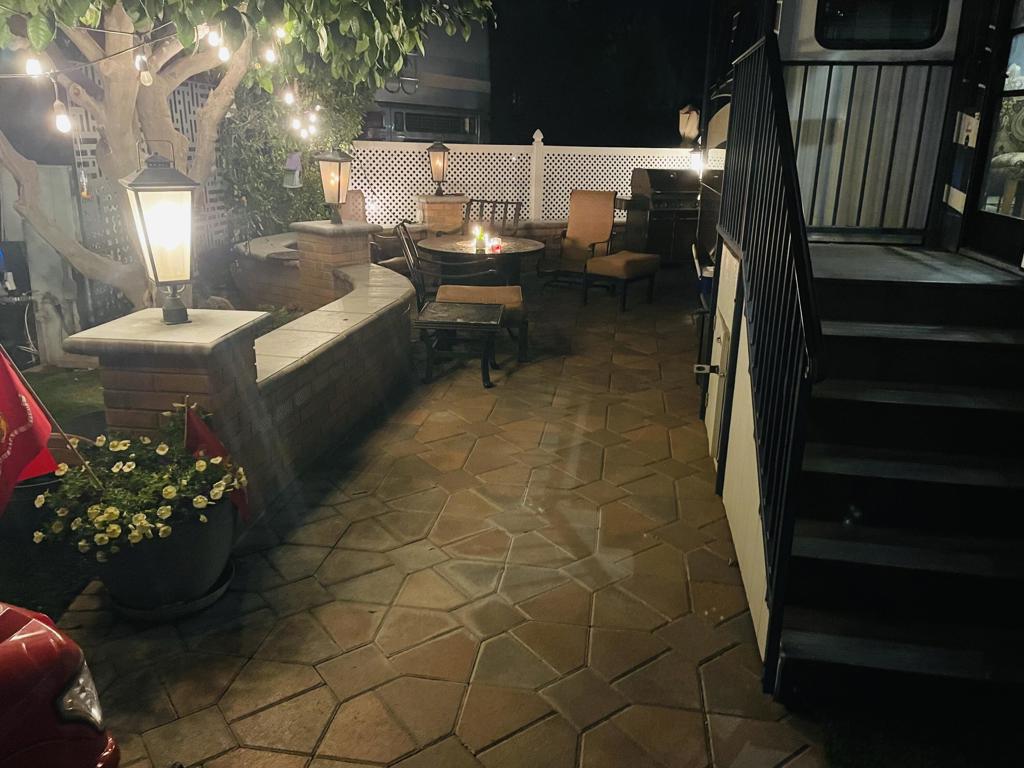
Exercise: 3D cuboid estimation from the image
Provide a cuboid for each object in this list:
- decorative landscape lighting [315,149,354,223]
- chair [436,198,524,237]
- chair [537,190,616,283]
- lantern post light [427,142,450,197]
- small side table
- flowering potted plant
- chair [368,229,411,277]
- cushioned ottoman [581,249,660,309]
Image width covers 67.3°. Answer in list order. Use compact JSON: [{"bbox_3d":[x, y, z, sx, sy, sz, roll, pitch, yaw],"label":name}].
[{"bbox_3d":[-1.505,-1.692,6.554,0.270,0.630,0.270,5,18,13],"label":"decorative landscape lighting"},{"bbox_3d":[-0.285,-1.371,7.881,0.620,0.940,0.640,10,20,27],"label":"chair"},{"bbox_3d":[0.707,-1.507,8.179,0.650,1.040,0.740,11,21,30],"label":"chair"},{"bbox_3d":[-0.886,-2.629,9.402,0.265,0.640,0.265,3,18,8],"label":"lantern post light"},{"bbox_3d":[-0.338,-0.268,5.252,0.550,0.450,0.560,1,18,2],"label":"small side table"},{"bbox_3d":[-1.251,0.472,2.661,0.680,0.590,0.630,-8,20,-25],"label":"flowering potted plant"},{"bbox_3d":[-1.292,-1.335,7.598,0.740,1.030,0.660,17,24,41],"label":"chair"},{"bbox_3d":[1.065,-1.008,7.541,0.490,0.460,0.570,14,22,36],"label":"cushioned ottoman"}]

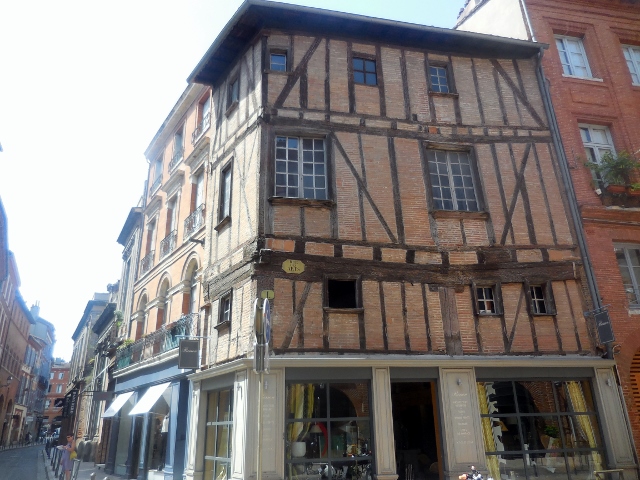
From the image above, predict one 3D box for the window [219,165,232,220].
[{"bbox_3d":[-2.525,-1.278,12.388,0.100,1.717,0.672,14,-26,-34],"label":"window"}]

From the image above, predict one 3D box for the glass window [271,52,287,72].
[{"bbox_3d":[-1.064,-4.558,11.889,0.392,0.571,0.100,3,-21,-10],"label":"glass window"}]

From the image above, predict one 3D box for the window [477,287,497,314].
[{"bbox_3d":[3.782,1.375,10.507,0.424,0.644,0.100,3,-21,-10],"label":"window"}]

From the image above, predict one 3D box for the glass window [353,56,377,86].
[{"bbox_3d":[1.203,-4.470,12.278,0.630,0.882,0.100,3,-21,-10],"label":"glass window"}]

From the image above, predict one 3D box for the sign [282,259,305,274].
[{"bbox_3d":[-0.554,0.569,9.867,0.481,0.322,0.030,3,-21,-10],"label":"sign"}]

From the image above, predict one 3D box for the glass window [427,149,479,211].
[{"bbox_3d":[3.327,-1.507,11.532,1.202,1.692,0.100,3,-21,-10],"label":"glass window"}]

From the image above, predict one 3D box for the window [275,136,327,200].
[{"bbox_3d":[-0.446,-1.709,10.906,1.215,1.629,0.100,3,-21,-10],"label":"window"}]

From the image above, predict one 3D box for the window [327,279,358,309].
[{"bbox_3d":[0.495,1.162,9.976,0.647,0.631,0.100,3,-21,-10],"label":"window"}]

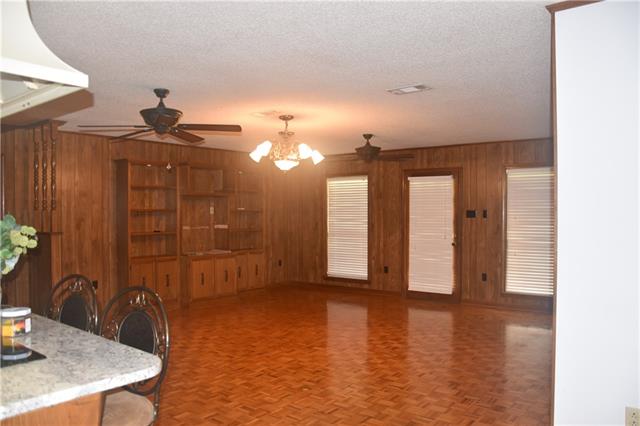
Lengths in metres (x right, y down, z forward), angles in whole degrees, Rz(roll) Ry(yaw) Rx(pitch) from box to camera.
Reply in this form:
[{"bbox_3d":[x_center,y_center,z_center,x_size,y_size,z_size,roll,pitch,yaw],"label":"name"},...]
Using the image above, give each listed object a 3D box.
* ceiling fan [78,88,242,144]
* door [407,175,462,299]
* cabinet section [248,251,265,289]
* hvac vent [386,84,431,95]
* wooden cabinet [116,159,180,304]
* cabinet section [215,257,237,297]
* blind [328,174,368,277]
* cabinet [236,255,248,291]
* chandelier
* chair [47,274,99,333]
[{"bbox_3d":[-1.333,-0.852,4.042,1.350,0.380,1.300,0,1,-18],"label":"ceiling fan"},{"bbox_3d":[1.801,0.361,7.692,0.914,2.035,0.070,0,1,35],"label":"door"},{"bbox_3d":[-1.254,1.028,8.691,0.340,0.690,0.395,0,0,39],"label":"cabinet section"},{"bbox_3d":[0.760,-1.031,4.064,0.340,0.030,0.190,0,1,35],"label":"hvac vent"},{"bbox_3d":[-2.470,0.316,6.843,0.390,2.040,0.770,0,1,38],"label":"wooden cabinet"},{"bbox_3d":[-1.711,1.042,7.980,0.450,0.655,0.470,0,0,39],"label":"cabinet section"},{"bbox_3d":[0.490,0.274,8.602,0.856,1.837,0.060,0,1,35],"label":"blind"},{"bbox_3d":[-1.409,0.984,8.037,0.330,0.630,0.280,0,1,38],"label":"cabinet"},{"bbox_3d":[-0.366,-0.761,5.284,0.800,0.580,0.800,0,0,-4],"label":"chandelier"},{"bbox_3d":[-1.316,0.864,2.180,0.450,1.100,0.500,0,1,34],"label":"chair"}]

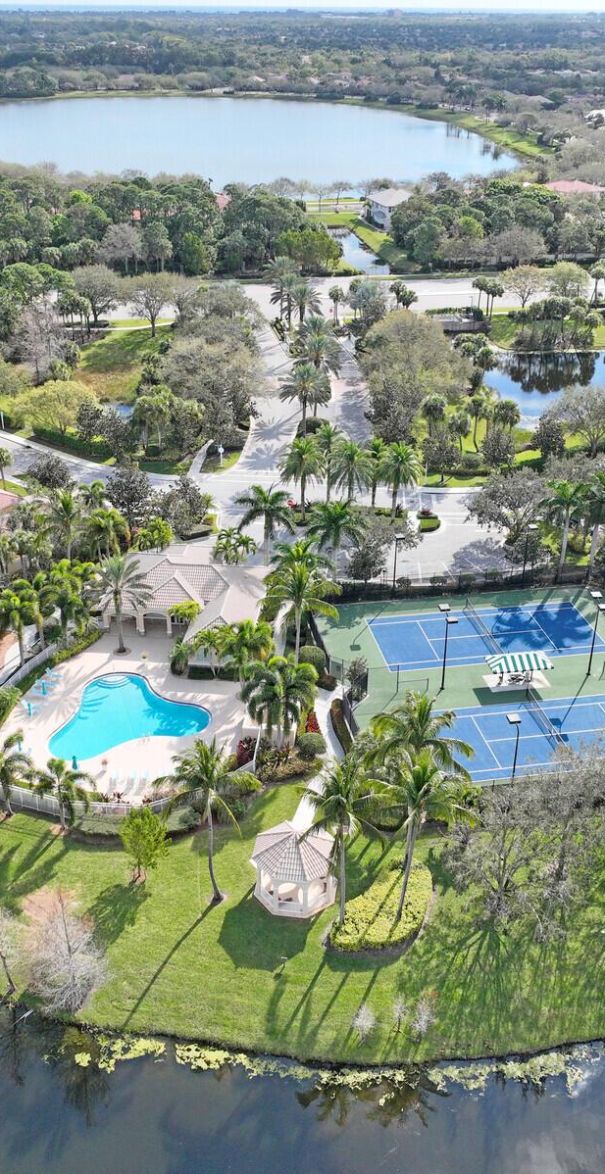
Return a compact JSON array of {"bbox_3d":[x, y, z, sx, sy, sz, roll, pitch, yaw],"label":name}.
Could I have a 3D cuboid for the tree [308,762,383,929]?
[{"bbox_3d":[2.617,18.185,76.145,5.500,15.010,5.500,2,28,2],"label":"tree"}]

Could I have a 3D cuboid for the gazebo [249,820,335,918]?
[{"bbox_3d":[-0.529,20.525,81.625,6.200,5.467,6.200,4,28,5],"label":"gazebo"}]

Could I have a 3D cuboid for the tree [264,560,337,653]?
[{"bbox_3d":[-0.209,2.813,108.055,7.670,11.760,7.670,0,28,0],"label":"tree"}]

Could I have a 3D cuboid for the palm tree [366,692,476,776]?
[{"bbox_3d":[8.389,14.800,80.790,7.770,16.450,7.770,0,28,0],"label":"palm tree"}]

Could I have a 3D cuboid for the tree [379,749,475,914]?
[{"bbox_3d":[7.423,18.420,76.414,7.400,14.600,7.400,1,28,0],"label":"tree"}]

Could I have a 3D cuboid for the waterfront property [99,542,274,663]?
[{"bbox_3d":[-12.404,0.319,118.588,18.300,6.200,21.800,3,28,5],"label":"waterfront property"}]

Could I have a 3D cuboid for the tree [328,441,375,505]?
[{"bbox_3d":[6.153,-13.119,138.865,6.031,10.946,6.031,1,28,0],"label":"tree"}]

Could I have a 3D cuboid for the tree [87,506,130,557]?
[{"bbox_3d":[-23.042,-6.025,129.159,4.700,7.000,4.700,-5,29,-10],"label":"tree"}]

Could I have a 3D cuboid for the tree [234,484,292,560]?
[{"bbox_3d":[-4.446,-6.960,127.748,6.400,10.300,6.400,-1,28,-2],"label":"tree"}]

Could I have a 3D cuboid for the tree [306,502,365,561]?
[{"bbox_3d":[3.797,-4.905,124.646,6.950,9.825,6.950,1,28,0],"label":"tree"}]

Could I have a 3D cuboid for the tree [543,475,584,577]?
[{"bbox_3d":[29.679,-6.085,124.531,5.667,12.490,5.667,1,28,0],"label":"tree"}]

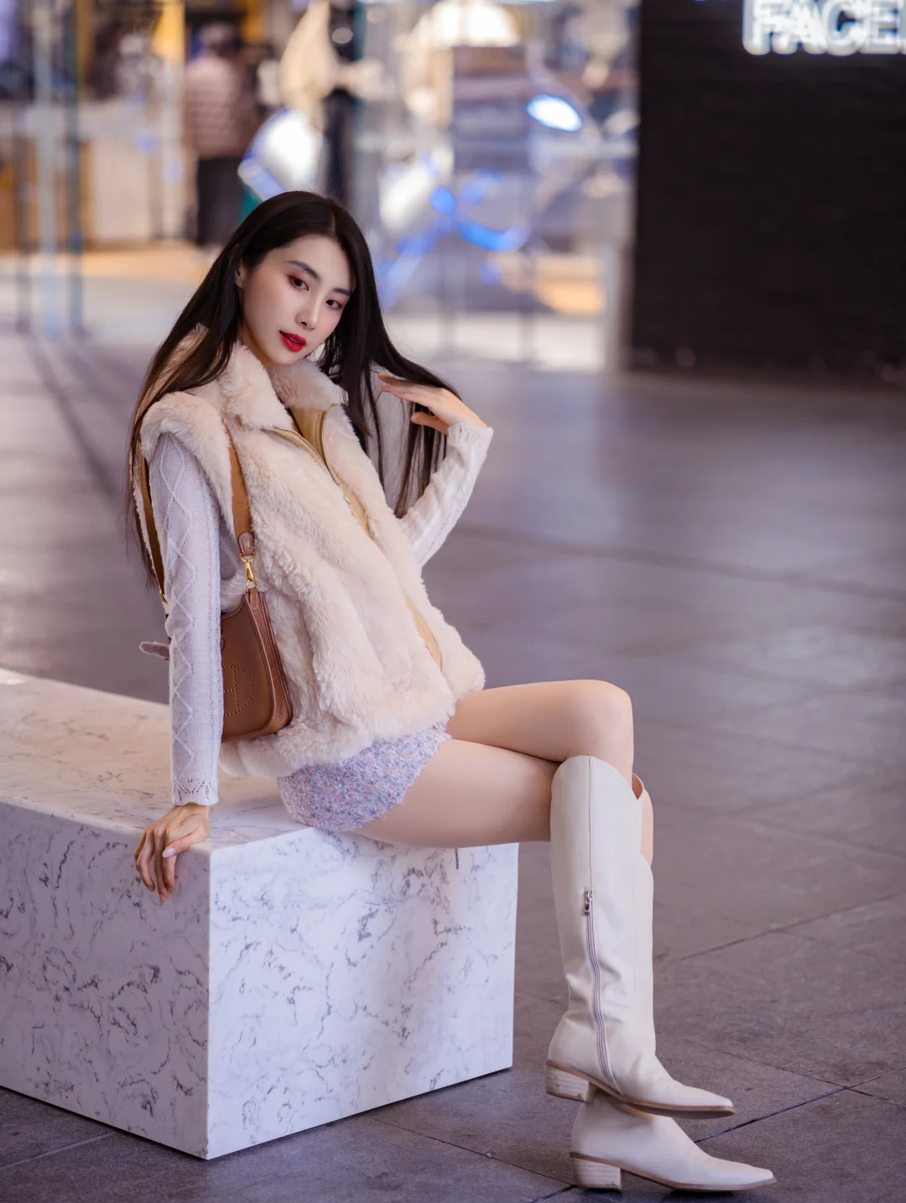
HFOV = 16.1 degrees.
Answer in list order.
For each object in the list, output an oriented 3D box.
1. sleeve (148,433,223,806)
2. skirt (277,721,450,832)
[{"bbox_3d":[-0.353,0.012,4.263,0.090,0.510,0.090,-3,-2,0],"label":"sleeve"},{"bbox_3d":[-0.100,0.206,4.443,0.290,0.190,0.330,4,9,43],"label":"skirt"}]

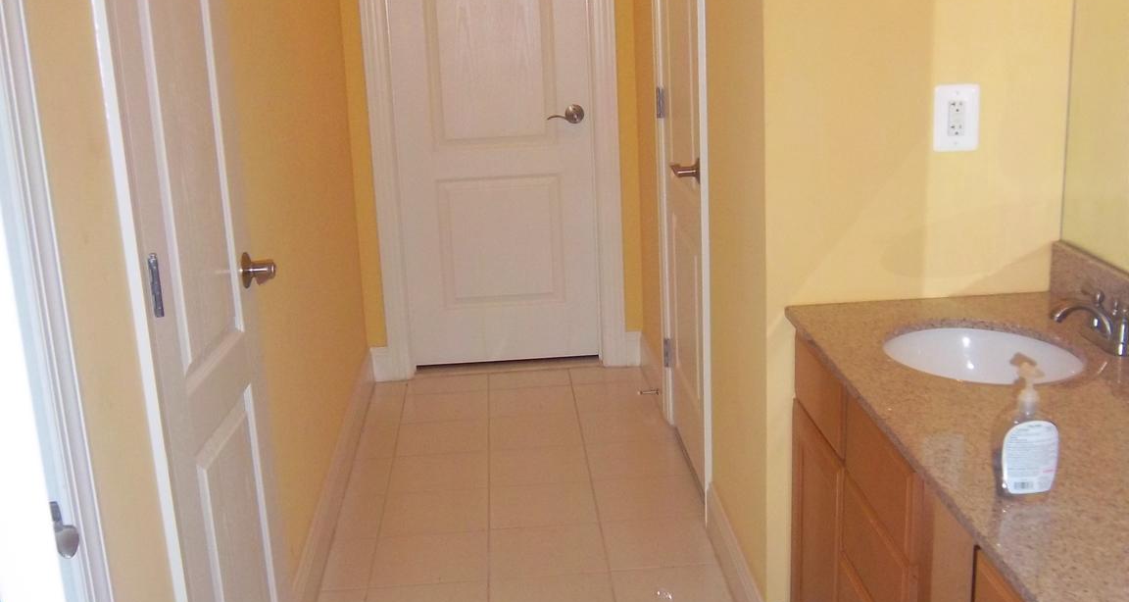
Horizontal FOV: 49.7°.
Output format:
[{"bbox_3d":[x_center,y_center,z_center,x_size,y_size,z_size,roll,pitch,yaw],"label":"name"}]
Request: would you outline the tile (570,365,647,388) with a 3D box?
[{"bbox_3d":[0.166,0.285,4.589,0.282,0.010,0.186,-3,16,-3],"label":"tile"}]

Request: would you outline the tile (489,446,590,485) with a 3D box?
[{"bbox_3d":[-0.081,0.515,3.785,0.301,0.010,0.281,-3,16,-3],"label":"tile"}]

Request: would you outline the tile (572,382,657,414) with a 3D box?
[{"bbox_3d":[0.180,0.348,4.361,0.282,0.010,0.284,-3,16,-3],"label":"tile"}]

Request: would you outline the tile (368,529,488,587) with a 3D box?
[{"bbox_3d":[-0.351,0.688,3.230,0.303,0.010,0.284,-3,16,-3],"label":"tile"}]

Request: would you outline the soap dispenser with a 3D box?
[{"bbox_3d":[0.605,0.163,1.593,0.080,0.184,0.056,-3,16,-3],"label":"soap dispenser"}]

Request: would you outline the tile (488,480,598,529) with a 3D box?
[{"bbox_3d":[-0.063,0.598,3.548,0.306,0.010,0.286,-3,16,-3],"label":"tile"}]

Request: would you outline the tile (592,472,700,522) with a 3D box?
[{"bbox_3d":[0.239,0.580,3.562,0.294,0.010,0.286,-3,16,-3],"label":"tile"}]

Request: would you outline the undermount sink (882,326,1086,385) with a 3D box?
[{"bbox_3d":[0.738,0.179,2.163,0.340,0.160,0.395,-3,16,-3],"label":"undermount sink"}]

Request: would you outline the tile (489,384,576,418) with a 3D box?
[{"bbox_3d":[-0.115,0.365,4.347,0.303,0.010,0.284,-3,16,-3],"label":"tile"}]

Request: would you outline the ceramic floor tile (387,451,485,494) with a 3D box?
[{"bbox_3d":[-0.389,0.539,3.810,0.306,0.010,0.286,-3,16,-3],"label":"ceramic floor tile"}]

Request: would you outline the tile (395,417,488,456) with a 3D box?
[{"bbox_3d":[-0.406,0.462,4.086,0.306,0.010,0.286,-3,16,-3],"label":"tile"}]

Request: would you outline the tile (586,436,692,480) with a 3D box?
[{"bbox_3d":[0.224,0.494,3.784,0.302,0.010,0.290,-3,16,-3],"label":"tile"}]

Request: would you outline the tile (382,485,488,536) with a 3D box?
[{"bbox_3d":[-0.365,0.608,3.483,0.302,0.010,0.290,-3,16,-3],"label":"tile"}]

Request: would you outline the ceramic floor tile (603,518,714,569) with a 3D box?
[{"bbox_3d":[0.248,0.647,3.237,0.281,0.010,0.290,-3,16,-3],"label":"ceramic floor tile"}]

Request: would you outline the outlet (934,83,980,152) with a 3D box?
[{"bbox_3d":[0.760,-0.353,2.357,0.085,0.126,0.009,-3,16,-3],"label":"outlet"}]

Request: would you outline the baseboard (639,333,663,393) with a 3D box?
[{"bbox_3d":[0.315,0.247,4.386,0.015,0.132,0.480,-3,16,-3],"label":"baseboard"}]

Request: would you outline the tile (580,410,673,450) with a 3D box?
[{"bbox_3d":[0.204,0.421,4.074,0.298,0.010,0.281,-3,16,-3],"label":"tile"}]

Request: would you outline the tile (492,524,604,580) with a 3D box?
[{"bbox_3d":[-0.045,0.670,3.244,0.303,0.010,0.284,-3,16,-3],"label":"tile"}]

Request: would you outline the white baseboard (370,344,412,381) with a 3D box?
[{"bbox_3d":[-0.653,0.235,4.622,0.153,0.141,0.020,-3,16,-3],"label":"white baseboard"}]

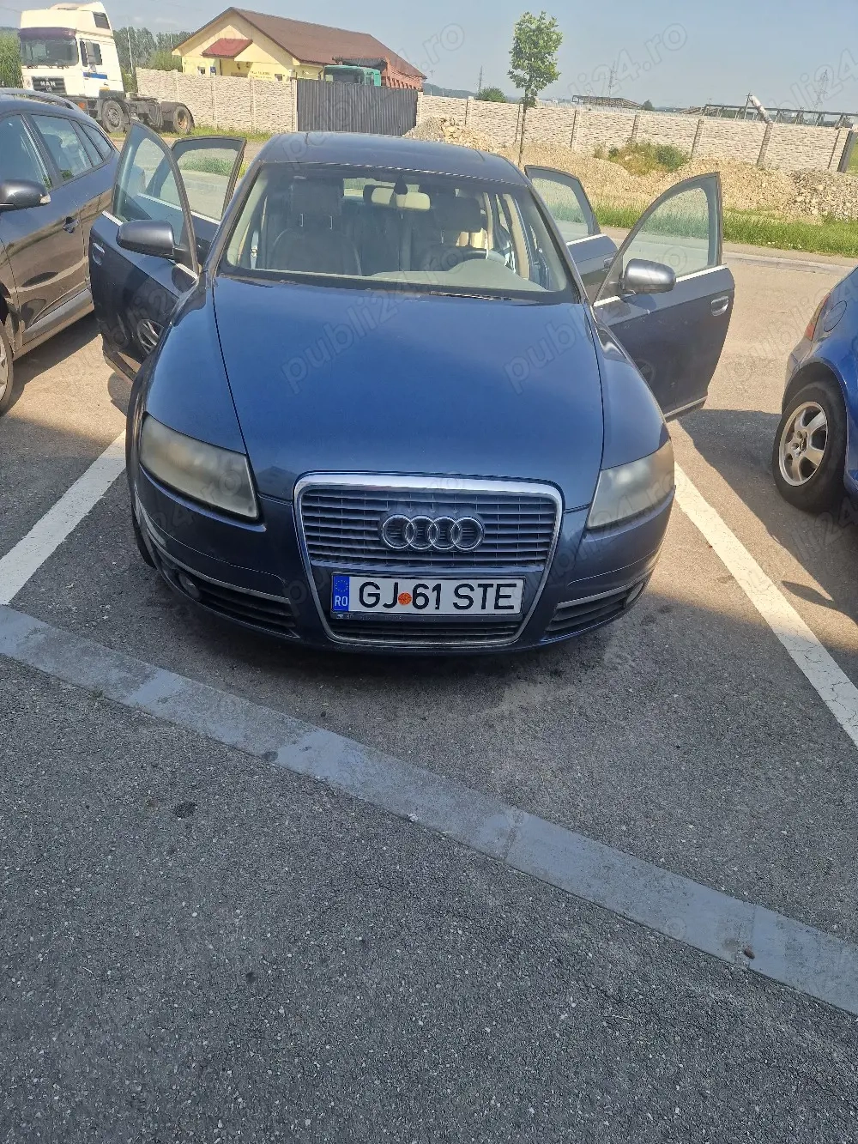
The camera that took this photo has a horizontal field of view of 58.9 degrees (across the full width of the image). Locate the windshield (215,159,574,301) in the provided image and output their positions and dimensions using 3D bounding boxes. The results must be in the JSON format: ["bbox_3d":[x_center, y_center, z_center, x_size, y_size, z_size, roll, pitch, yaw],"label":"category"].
[{"bbox_3d":[-0.120,-1.490,3.205,1.450,0.140,0.887,1,56,-8],"label":"windshield"}]

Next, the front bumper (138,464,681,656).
[{"bbox_3d":[-0.023,-0.052,2.288,1.770,0.510,0.540,1,31,-8],"label":"front bumper"}]

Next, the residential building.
[{"bbox_3d":[-7.821,-31.975,48.903,9.700,5.300,13.800,20,35,23],"label":"residential building"}]

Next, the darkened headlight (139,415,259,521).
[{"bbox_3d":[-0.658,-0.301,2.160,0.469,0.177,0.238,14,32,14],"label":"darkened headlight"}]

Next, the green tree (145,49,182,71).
[{"bbox_3d":[-19.456,-36.654,56.343,3.600,3.521,3.600,5,31,0],"label":"green tree"}]

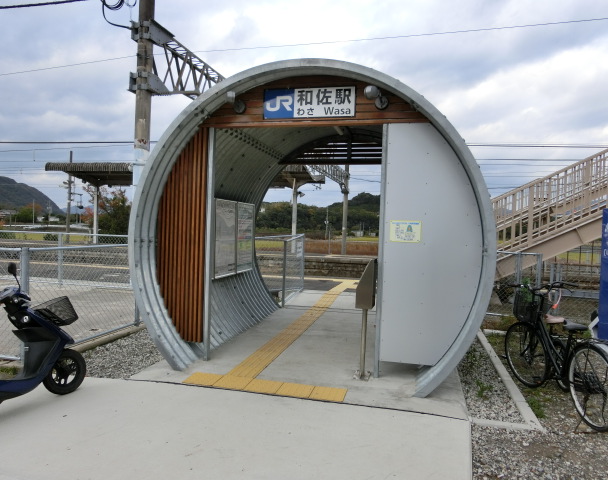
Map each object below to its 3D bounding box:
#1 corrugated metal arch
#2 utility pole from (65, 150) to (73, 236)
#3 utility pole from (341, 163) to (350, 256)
[{"bbox_3d":[0.347,-0.215,6.036,3.506,3.010,3.600,2,2,14],"label":"corrugated metal arch"},{"bbox_3d":[-12.668,-2.320,25.000,0.220,5.040,0.220,2,2,14],"label":"utility pole"},{"bbox_3d":[3.404,-2.596,37.500,0.350,7.710,0.350,2,2,14],"label":"utility pole"}]

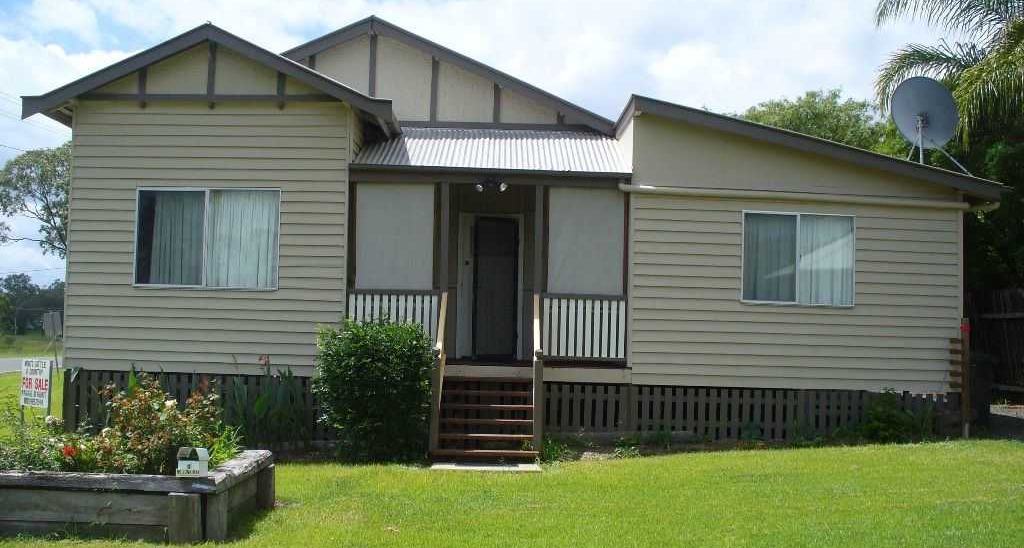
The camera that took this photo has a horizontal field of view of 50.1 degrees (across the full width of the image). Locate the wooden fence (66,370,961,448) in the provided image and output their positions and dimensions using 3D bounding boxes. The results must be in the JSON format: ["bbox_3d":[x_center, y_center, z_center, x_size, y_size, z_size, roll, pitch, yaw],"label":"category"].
[{"bbox_3d":[0.019,1.702,13.746,11.272,0.760,0.100,1,-2,0],"label":"wooden fence"}]

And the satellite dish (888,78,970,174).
[{"bbox_3d":[5.640,-2.001,14.750,1.050,1.300,0.750,-1,-3,40],"label":"satellite dish"}]

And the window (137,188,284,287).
[{"bbox_3d":[-3.840,-0.455,13.823,1.823,1.271,0.100,1,-2,0],"label":"window"}]

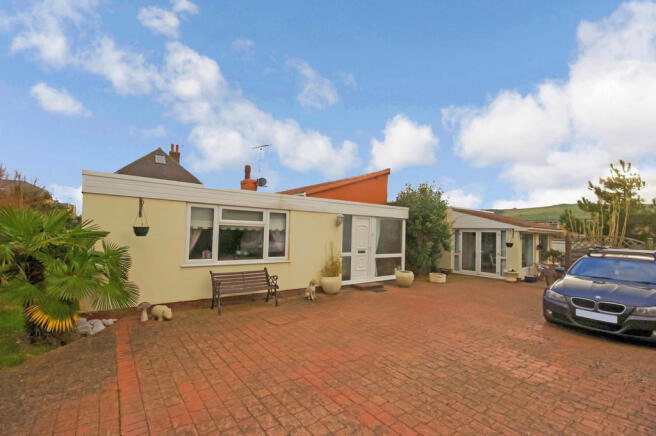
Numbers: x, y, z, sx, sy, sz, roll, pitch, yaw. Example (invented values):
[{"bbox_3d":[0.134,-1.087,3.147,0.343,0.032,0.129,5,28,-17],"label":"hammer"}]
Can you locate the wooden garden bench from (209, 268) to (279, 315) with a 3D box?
[{"bbox_3d":[-1.800,1.566,5.969,1.280,0.790,0.630,3,-3,-35],"label":"wooden garden bench"}]

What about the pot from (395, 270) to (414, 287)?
[{"bbox_3d":[2.504,1.961,8.867,0.580,0.500,0.580,1,-3,16],"label":"pot"}]

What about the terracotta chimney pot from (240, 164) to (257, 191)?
[{"bbox_3d":[-3.683,-1.860,12.700,0.550,1.220,0.550,3,-3,-35],"label":"terracotta chimney pot"}]

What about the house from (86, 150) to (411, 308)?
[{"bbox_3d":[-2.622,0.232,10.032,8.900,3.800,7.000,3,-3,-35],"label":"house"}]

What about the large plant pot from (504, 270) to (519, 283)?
[{"bbox_3d":[6.931,2.185,10.317,0.490,0.420,0.490,0,-3,34],"label":"large plant pot"}]

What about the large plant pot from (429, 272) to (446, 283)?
[{"bbox_3d":[3.904,2.122,9.690,0.600,0.340,0.380,0,-3,22],"label":"large plant pot"}]

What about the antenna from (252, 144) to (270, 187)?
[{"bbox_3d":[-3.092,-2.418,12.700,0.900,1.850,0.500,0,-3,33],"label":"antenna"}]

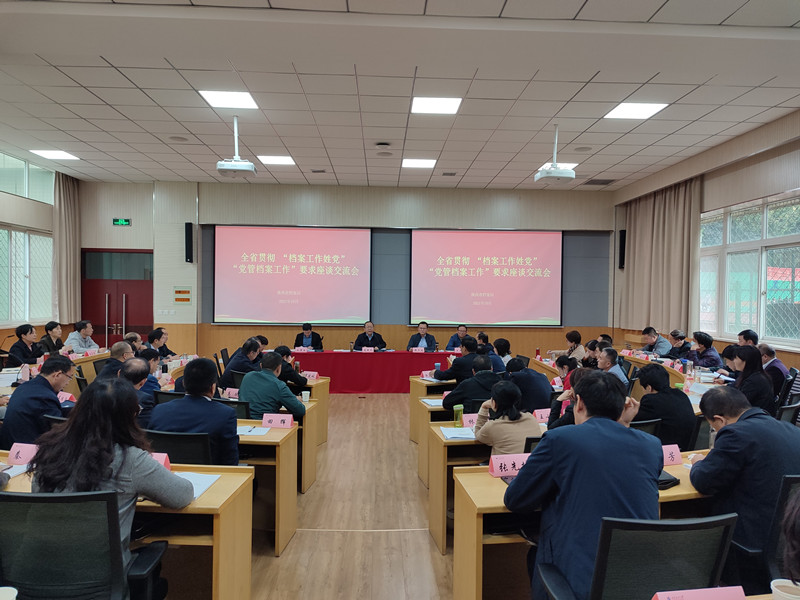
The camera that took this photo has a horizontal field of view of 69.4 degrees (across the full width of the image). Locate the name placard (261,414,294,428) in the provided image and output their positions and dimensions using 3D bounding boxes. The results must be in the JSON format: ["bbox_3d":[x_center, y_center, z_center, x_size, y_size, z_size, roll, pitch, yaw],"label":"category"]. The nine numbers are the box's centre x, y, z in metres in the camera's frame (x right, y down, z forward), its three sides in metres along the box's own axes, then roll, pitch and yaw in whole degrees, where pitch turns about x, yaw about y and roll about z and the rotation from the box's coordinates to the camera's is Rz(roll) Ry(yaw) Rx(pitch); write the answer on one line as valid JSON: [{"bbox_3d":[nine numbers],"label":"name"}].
[{"bbox_3d":[-0.910,0.897,4.230,0.220,0.095,0.080,1,0,-2],"label":"name placard"}]

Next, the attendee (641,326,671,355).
[{"bbox_3d":[3.967,1.033,8.900,0.780,1.220,0.550,1,0,-2],"label":"attendee"}]

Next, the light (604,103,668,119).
[{"bbox_3d":[2.816,-2.264,6.901,0.590,0.050,0.590,1,0,-2],"label":"light"}]

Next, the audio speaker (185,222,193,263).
[{"bbox_3d":[-4.260,-1.155,11.655,0.140,0.796,0.140,1,1,-7],"label":"audio speaker"}]

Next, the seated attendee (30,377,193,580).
[{"bbox_3d":[-1.193,0.977,2.391,0.570,1.310,0.750,1,1,5],"label":"seated attendee"}]

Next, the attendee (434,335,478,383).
[{"bbox_3d":[0.743,1.089,6.502,0.560,1.280,0.780,0,1,-44],"label":"attendee"}]

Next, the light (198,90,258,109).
[{"bbox_3d":[-1.973,-2.323,6.692,0.590,0.070,0.590,1,1,-2],"label":"light"}]

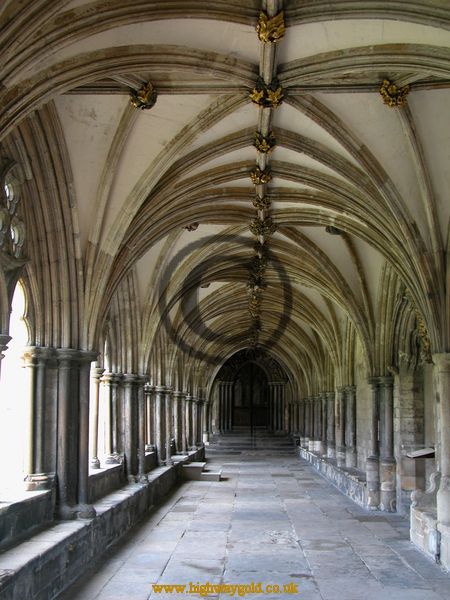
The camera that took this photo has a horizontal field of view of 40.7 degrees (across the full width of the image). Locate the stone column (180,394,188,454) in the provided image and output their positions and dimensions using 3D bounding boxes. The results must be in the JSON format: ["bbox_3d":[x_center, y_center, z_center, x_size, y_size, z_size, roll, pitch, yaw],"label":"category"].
[{"bbox_3d":[-1.306,3.957,19.562,0.250,1.927,0.250,0,-11,2],"label":"stone column"}]

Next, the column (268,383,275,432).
[{"bbox_3d":[2.373,5.501,30.955,0.270,2.462,0.270,0,-11,2],"label":"column"}]

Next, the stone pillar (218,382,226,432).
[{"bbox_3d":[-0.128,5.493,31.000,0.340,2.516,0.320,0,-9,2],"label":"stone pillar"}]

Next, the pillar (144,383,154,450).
[{"bbox_3d":[-1.668,2.573,13.400,0.230,1.476,0.210,0,-9,2],"label":"pillar"}]

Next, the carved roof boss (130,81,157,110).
[{"bbox_3d":[-0.795,-1.995,5.918,0.250,0.180,0.230,0,-11,2],"label":"carved roof boss"}]

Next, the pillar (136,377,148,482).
[{"bbox_3d":[-1.475,2.316,10.850,0.190,1.870,0.190,0,-9,2],"label":"pillar"}]

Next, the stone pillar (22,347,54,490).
[{"bbox_3d":[-1.967,1.250,6.400,0.320,1.492,0.310,0,-9,2],"label":"stone pillar"}]

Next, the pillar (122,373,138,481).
[{"bbox_3d":[-1.573,2.106,10.100,0.260,1.763,0.250,0,-9,2],"label":"pillar"}]

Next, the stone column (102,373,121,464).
[{"bbox_3d":[-2.058,2.148,11.000,0.270,1.640,0.270,0,-9,2],"label":"stone column"}]

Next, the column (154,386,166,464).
[{"bbox_3d":[-1.520,2.958,14.300,0.220,1.810,0.220,0,-9,2],"label":"column"}]

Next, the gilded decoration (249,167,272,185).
[{"bbox_3d":[0.401,-1.369,6.670,0.220,0.160,0.220,0,-9,2],"label":"gilded decoration"}]

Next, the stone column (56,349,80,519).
[{"bbox_3d":[-1.910,1.593,7.403,0.270,1.996,0.270,0,-11,2],"label":"stone column"}]

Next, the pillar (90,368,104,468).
[{"bbox_3d":[-2.133,1.966,10.150,0.210,1.680,0.210,0,-9,2],"label":"pillar"}]

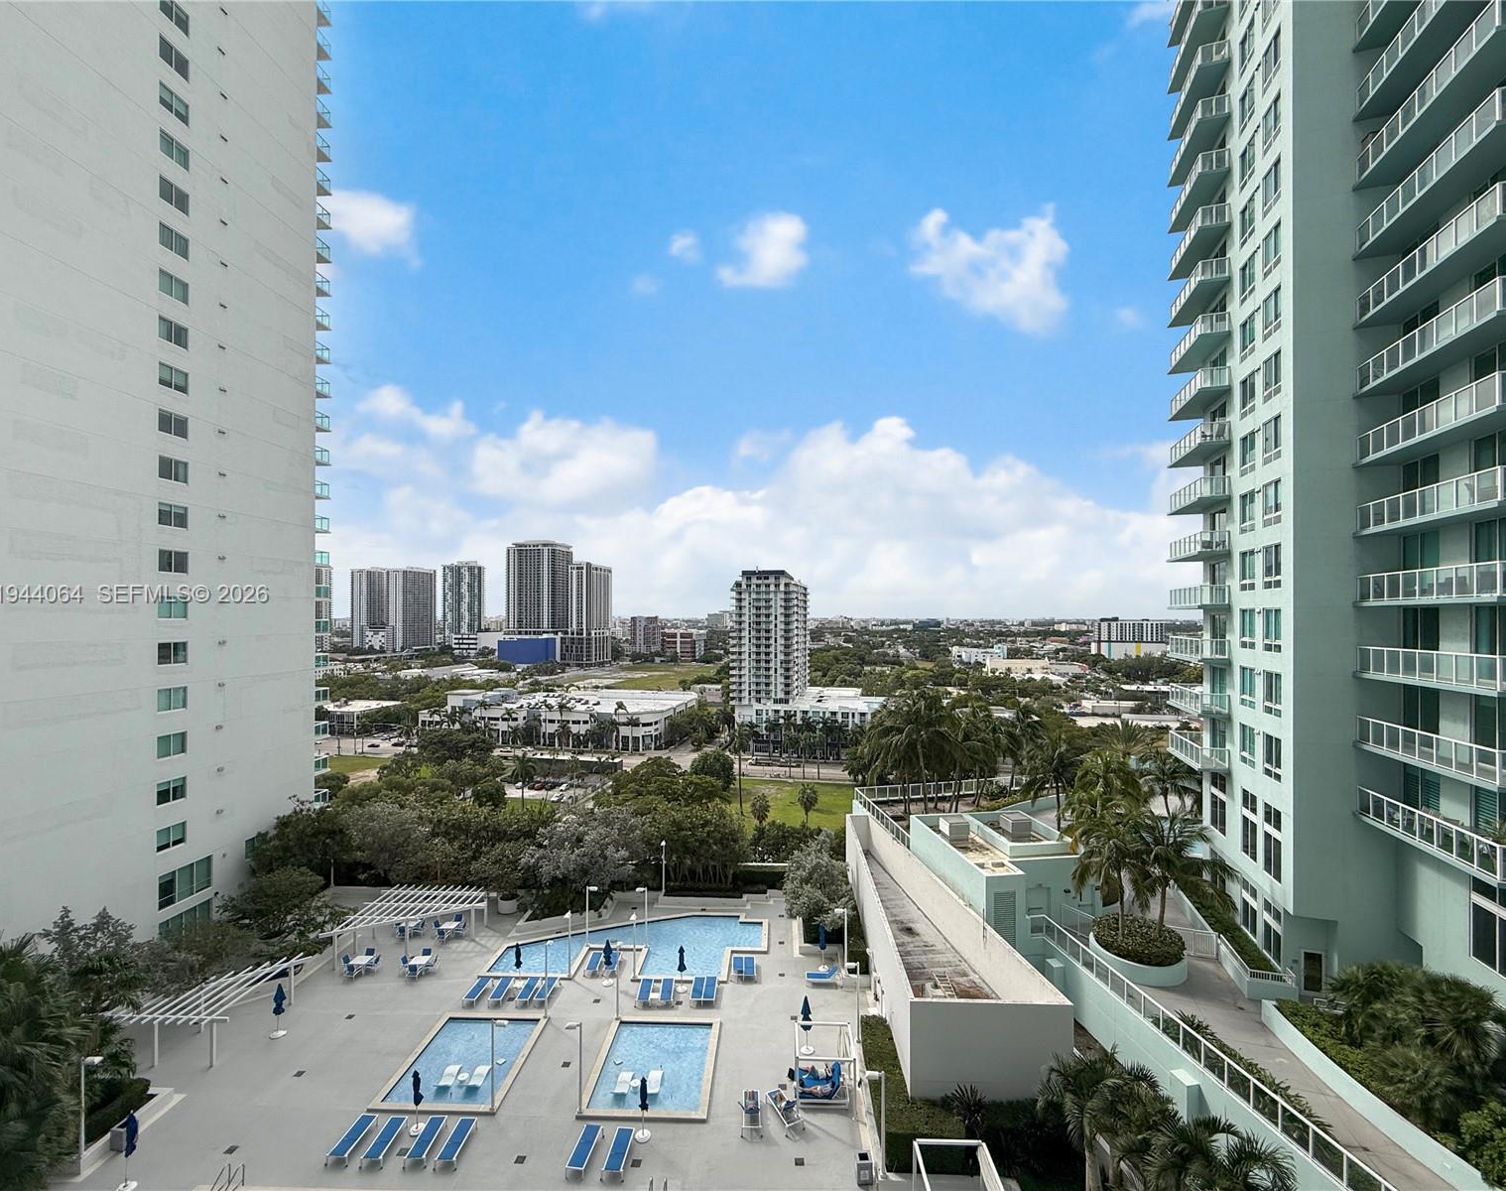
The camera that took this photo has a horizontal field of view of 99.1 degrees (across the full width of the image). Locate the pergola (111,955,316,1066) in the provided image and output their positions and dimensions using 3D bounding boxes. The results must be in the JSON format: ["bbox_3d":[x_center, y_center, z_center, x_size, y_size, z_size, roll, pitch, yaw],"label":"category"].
[{"bbox_3d":[-26.750,20.505,31.863,6.100,2.450,5.900,0,-2,2],"label":"pergola"}]

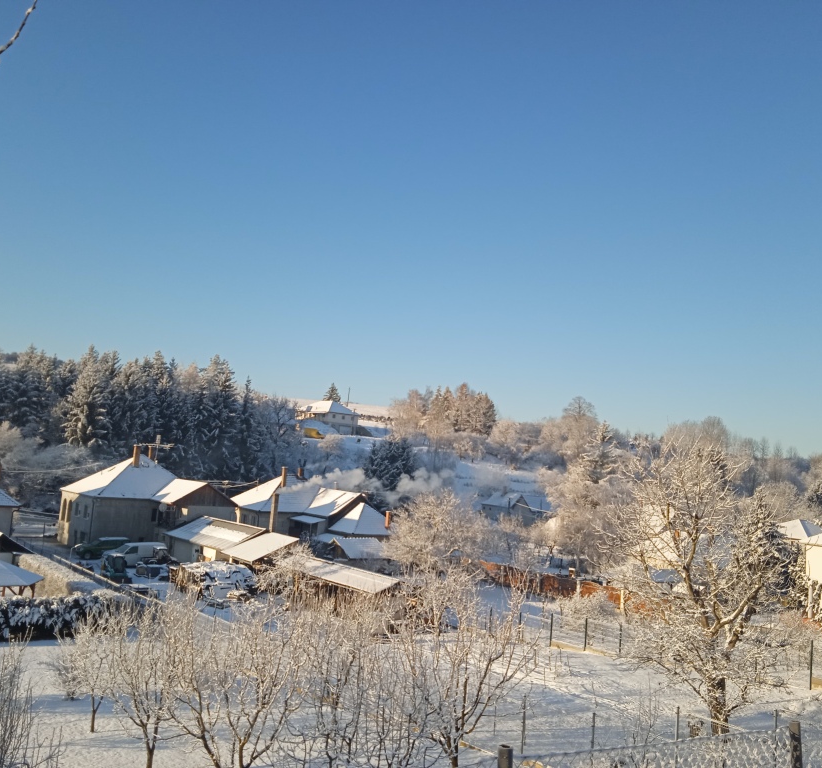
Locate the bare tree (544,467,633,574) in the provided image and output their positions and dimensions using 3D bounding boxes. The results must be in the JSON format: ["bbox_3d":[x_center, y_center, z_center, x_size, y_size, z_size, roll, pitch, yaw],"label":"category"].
[{"bbox_3d":[17.572,13.612,82.000,8.640,10.490,8.640,3,-5,13],"label":"bare tree"}]

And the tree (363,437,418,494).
[{"bbox_3d":[-2.941,11.643,117.000,7.670,8.580,7.670,3,-4,0],"label":"tree"}]

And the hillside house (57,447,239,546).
[{"bbox_3d":[-26.164,11.406,82.171,12.600,9.500,14.000,8,-7,-41],"label":"hillside house"}]

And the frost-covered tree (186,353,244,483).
[{"bbox_3d":[-27.993,4.630,118.000,7.440,17.670,7.440,5,-5,-13],"label":"frost-covered tree"}]

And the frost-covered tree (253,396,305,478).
[{"bbox_3d":[-20.786,8.069,130.000,7.920,12.610,7.920,3,-4,0],"label":"frost-covered tree"}]

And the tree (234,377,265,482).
[{"bbox_3d":[-24.881,7.020,128.000,4.800,16.050,4.800,3,-4,0],"label":"tree"}]

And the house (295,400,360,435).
[{"bbox_3d":[-20.589,8.415,205.000,9.780,7.450,12.230,8,-6,-40],"label":"house"}]

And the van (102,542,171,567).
[{"bbox_3d":[-22.982,14.235,69.008,4.600,1.870,1.820,8,-6,-40],"label":"van"}]

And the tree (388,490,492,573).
[{"bbox_3d":[1.963,11.047,63.000,7.820,6.260,7.820,3,-4,0],"label":"tree"}]

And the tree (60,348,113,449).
[{"bbox_3d":[-48.971,2.188,125.000,6.790,15.690,6.790,6,-5,-21],"label":"tree"}]

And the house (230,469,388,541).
[{"bbox_3d":[-11.382,13.389,93.000,13.800,7.000,11.500,5,-4,-23],"label":"house"}]

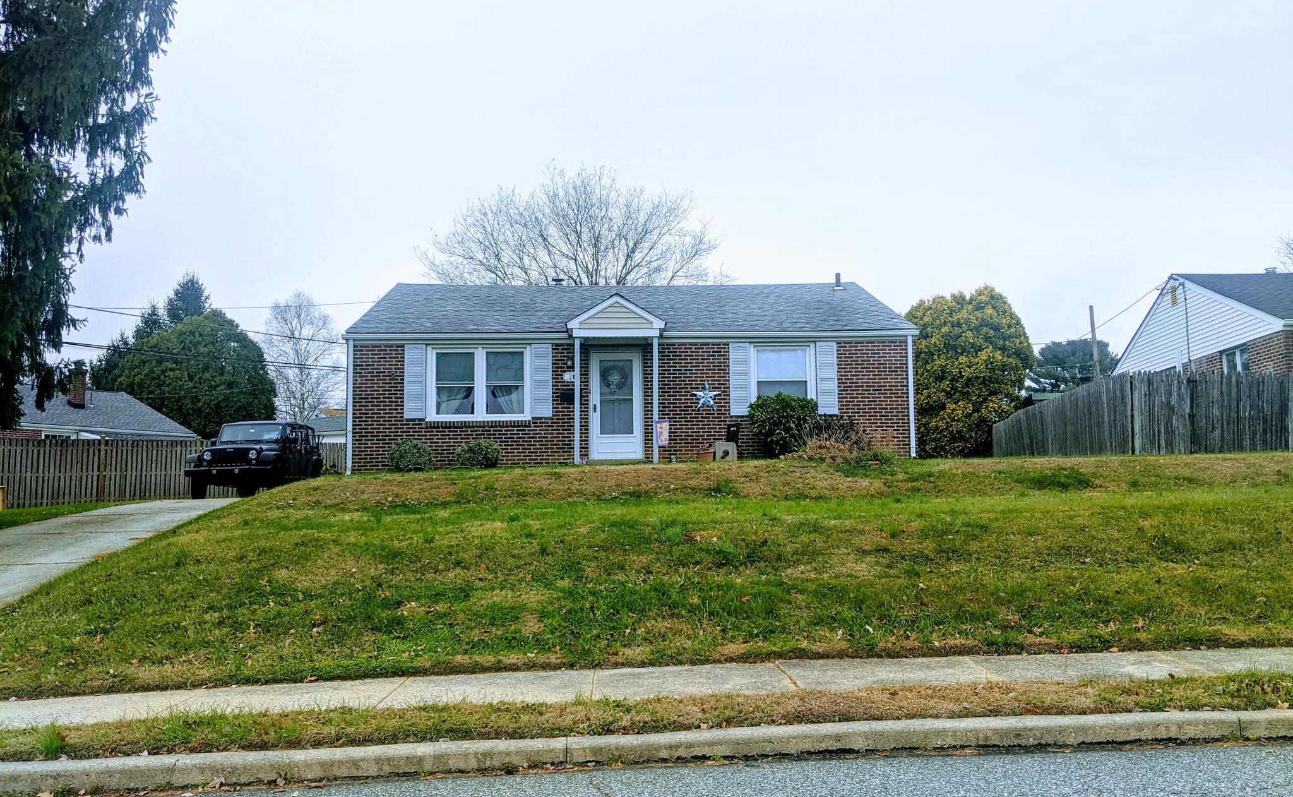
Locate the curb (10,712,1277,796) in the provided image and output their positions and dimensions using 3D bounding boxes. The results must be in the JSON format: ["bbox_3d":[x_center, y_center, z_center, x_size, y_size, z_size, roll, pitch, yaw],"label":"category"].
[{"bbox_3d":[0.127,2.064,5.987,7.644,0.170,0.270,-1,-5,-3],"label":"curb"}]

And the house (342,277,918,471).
[{"bbox_3d":[-0.459,-0.567,23.075,10.750,4.500,9.800,0,-5,-3],"label":"house"}]

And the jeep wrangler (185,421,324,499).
[{"bbox_3d":[-9.206,1.460,24.265,1.900,1.840,4.600,0,-5,-4],"label":"jeep wrangler"}]

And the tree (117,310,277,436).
[{"bbox_3d":[-19.671,0.213,43.657,6.900,8.080,6.900,-1,-5,0],"label":"tree"}]

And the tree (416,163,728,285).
[{"bbox_3d":[-2.578,-2.927,36.512,11.300,11.496,11.300,-1,-5,0],"label":"tree"}]

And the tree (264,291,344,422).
[{"bbox_3d":[-17.565,-0.309,51.558,4.600,10.409,4.600,-1,-5,0],"label":"tree"}]

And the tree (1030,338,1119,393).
[{"bbox_3d":[24.651,0.409,57.671,5.300,7.760,5.300,-1,-5,0],"label":"tree"}]

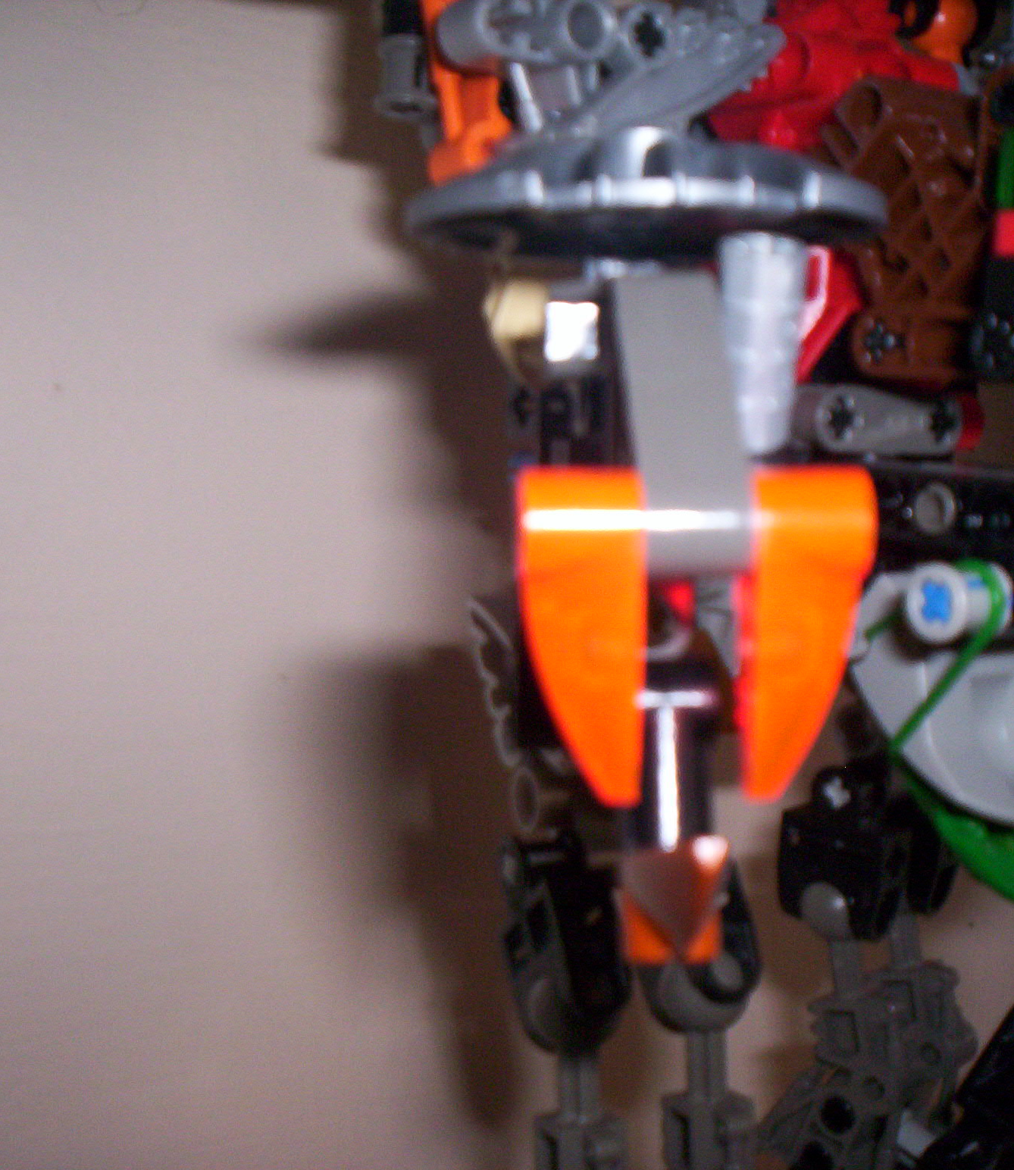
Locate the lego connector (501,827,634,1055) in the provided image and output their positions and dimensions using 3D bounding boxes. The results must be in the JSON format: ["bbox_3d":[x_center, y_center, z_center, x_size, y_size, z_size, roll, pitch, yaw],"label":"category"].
[{"bbox_3d":[0.007,0.040,0.188,0.010,0.024,0.015,-5,1,-24],"label":"lego connector"}]

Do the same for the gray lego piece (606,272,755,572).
[{"bbox_3d":[0.012,-0.012,0.120,0.008,0.024,0.007,-3,-24,-2],"label":"gray lego piece"}]

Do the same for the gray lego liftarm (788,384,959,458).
[{"bbox_3d":[0.041,-0.018,0.190,0.024,0.007,0.008,-2,0,-34],"label":"gray lego liftarm"}]

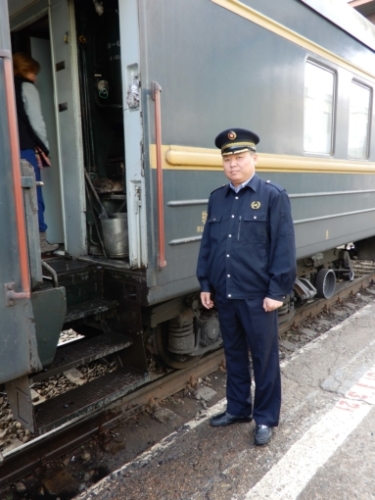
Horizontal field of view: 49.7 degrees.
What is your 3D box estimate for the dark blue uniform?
[{"bbox_3d":[0.340,0.333,2.336,0.590,1.490,0.350,6,12,36],"label":"dark blue uniform"}]

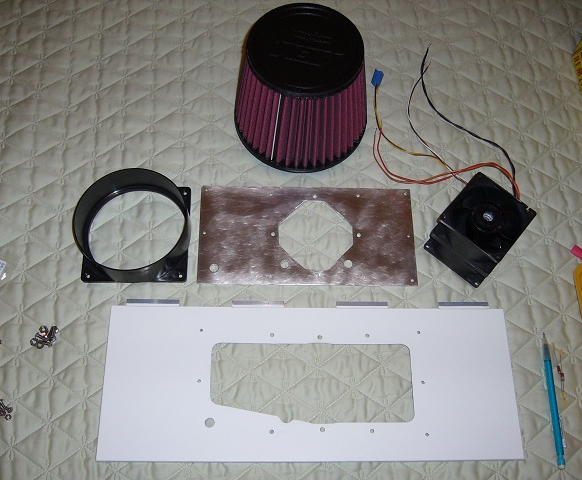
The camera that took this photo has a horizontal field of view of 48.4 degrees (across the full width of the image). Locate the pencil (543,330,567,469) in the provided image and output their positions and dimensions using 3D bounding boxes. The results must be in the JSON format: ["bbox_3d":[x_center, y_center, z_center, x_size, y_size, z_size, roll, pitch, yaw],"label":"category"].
[{"bbox_3d":[0.285,0.172,0.704,0.009,0.009,0.146,2,67,-2],"label":"pencil"}]

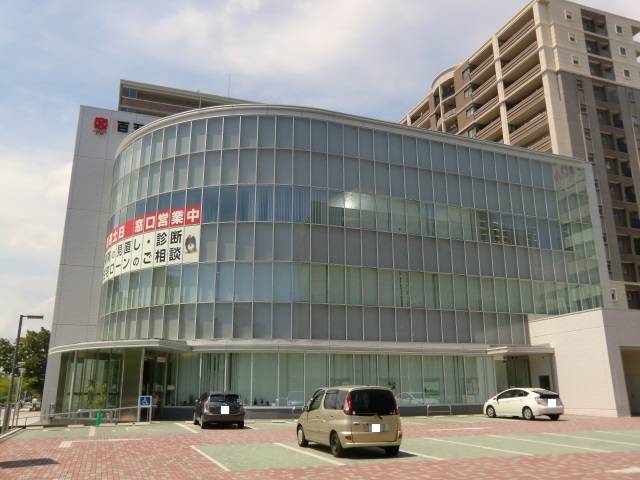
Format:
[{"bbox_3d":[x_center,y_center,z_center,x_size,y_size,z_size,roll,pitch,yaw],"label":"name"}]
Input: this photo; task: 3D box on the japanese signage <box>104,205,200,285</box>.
[{"bbox_3d":[-10.830,0.468,32.415,10.100,3.280,1.000,-13,-20,38],"label":"japanese signage"}]

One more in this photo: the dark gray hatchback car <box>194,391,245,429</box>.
[{"bbox_3d":[-4.225,7.043,22.395,1.700,1.450,4.050,5,-16,-18],"label":"dark gray hatchback car"}]

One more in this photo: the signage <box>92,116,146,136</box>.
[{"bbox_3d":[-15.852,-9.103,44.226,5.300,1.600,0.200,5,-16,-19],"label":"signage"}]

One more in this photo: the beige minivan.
[{"bbox_3d":[0.654,4.688,14.210,1.680,1.680,3.860,6,-17,-20],"label":"beige minivan"}]

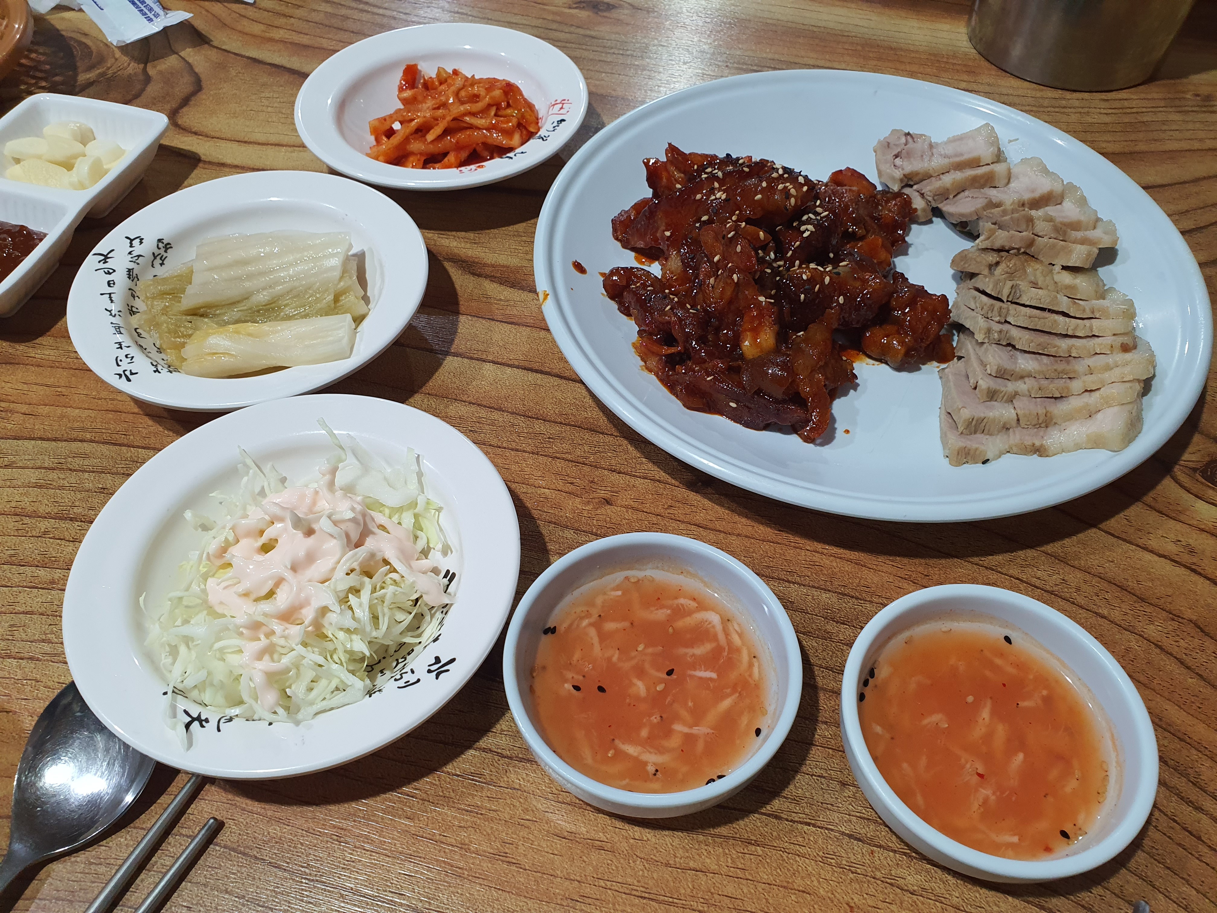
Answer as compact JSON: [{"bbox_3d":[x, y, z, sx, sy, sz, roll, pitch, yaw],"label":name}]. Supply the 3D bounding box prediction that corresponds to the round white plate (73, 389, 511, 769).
[{"bbox_3d":[-0.102,0.041,0.310,0.144,0.026,0.144,1,53,-1],"label":"round white plate"}]

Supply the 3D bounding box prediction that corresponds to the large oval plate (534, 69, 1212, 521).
[{"bbox_3d":[0.110,-0.081,0.406,0.284,0.030,0.284,1,53,-1],"label":"large oval plate"}]

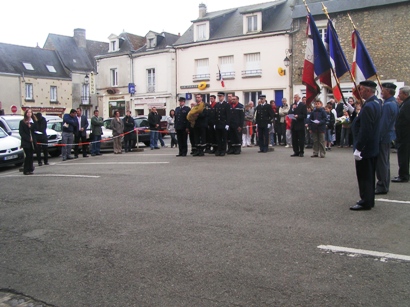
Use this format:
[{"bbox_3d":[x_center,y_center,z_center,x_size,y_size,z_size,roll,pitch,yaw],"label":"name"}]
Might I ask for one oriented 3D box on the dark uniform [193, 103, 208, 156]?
[{"bbox_3d":[-0.130,-0.691,12.946,0.520,1.540,0.380,2,5,25],"label":"dark uniform"}]

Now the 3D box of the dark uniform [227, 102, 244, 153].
[{"bbox_3d":[0.945,-0.744,13.500,0.540,1.550,0.350,1,5,16],"label":"dark uniform"}]

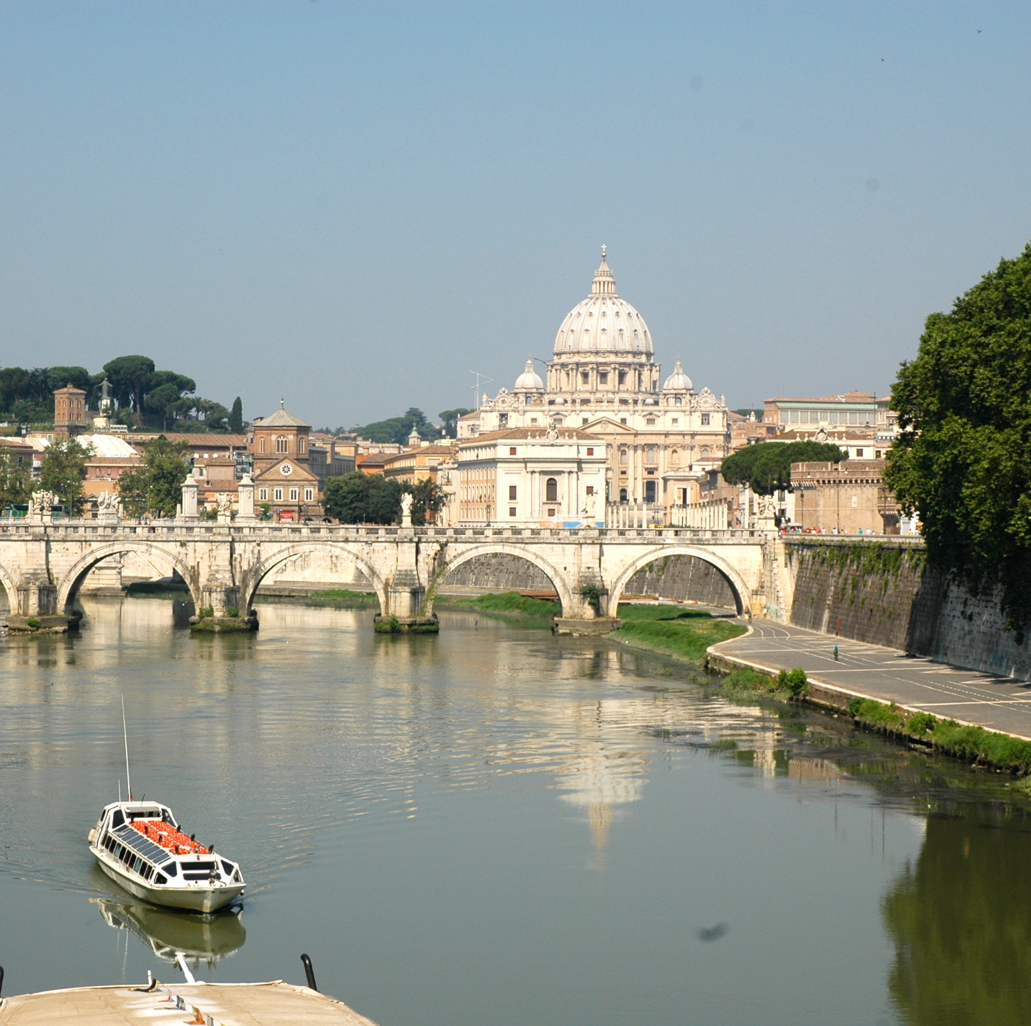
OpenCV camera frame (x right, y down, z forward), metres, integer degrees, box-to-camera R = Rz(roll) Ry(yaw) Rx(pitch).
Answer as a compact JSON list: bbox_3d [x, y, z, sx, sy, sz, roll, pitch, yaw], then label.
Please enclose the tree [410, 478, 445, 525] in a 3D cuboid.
[{"bbox_3d":[-16.799,-2.057,560.000,6.720,9.370,6.720,0,0,-2],"label":"tree"}]

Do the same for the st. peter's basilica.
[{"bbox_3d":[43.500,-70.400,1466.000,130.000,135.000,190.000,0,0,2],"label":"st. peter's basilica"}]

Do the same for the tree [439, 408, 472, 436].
[{"bbox_3d":[-32.324,-48.976,1600.000,17.920,16.330,17.920,0,0,-1],"label":"tree"}]

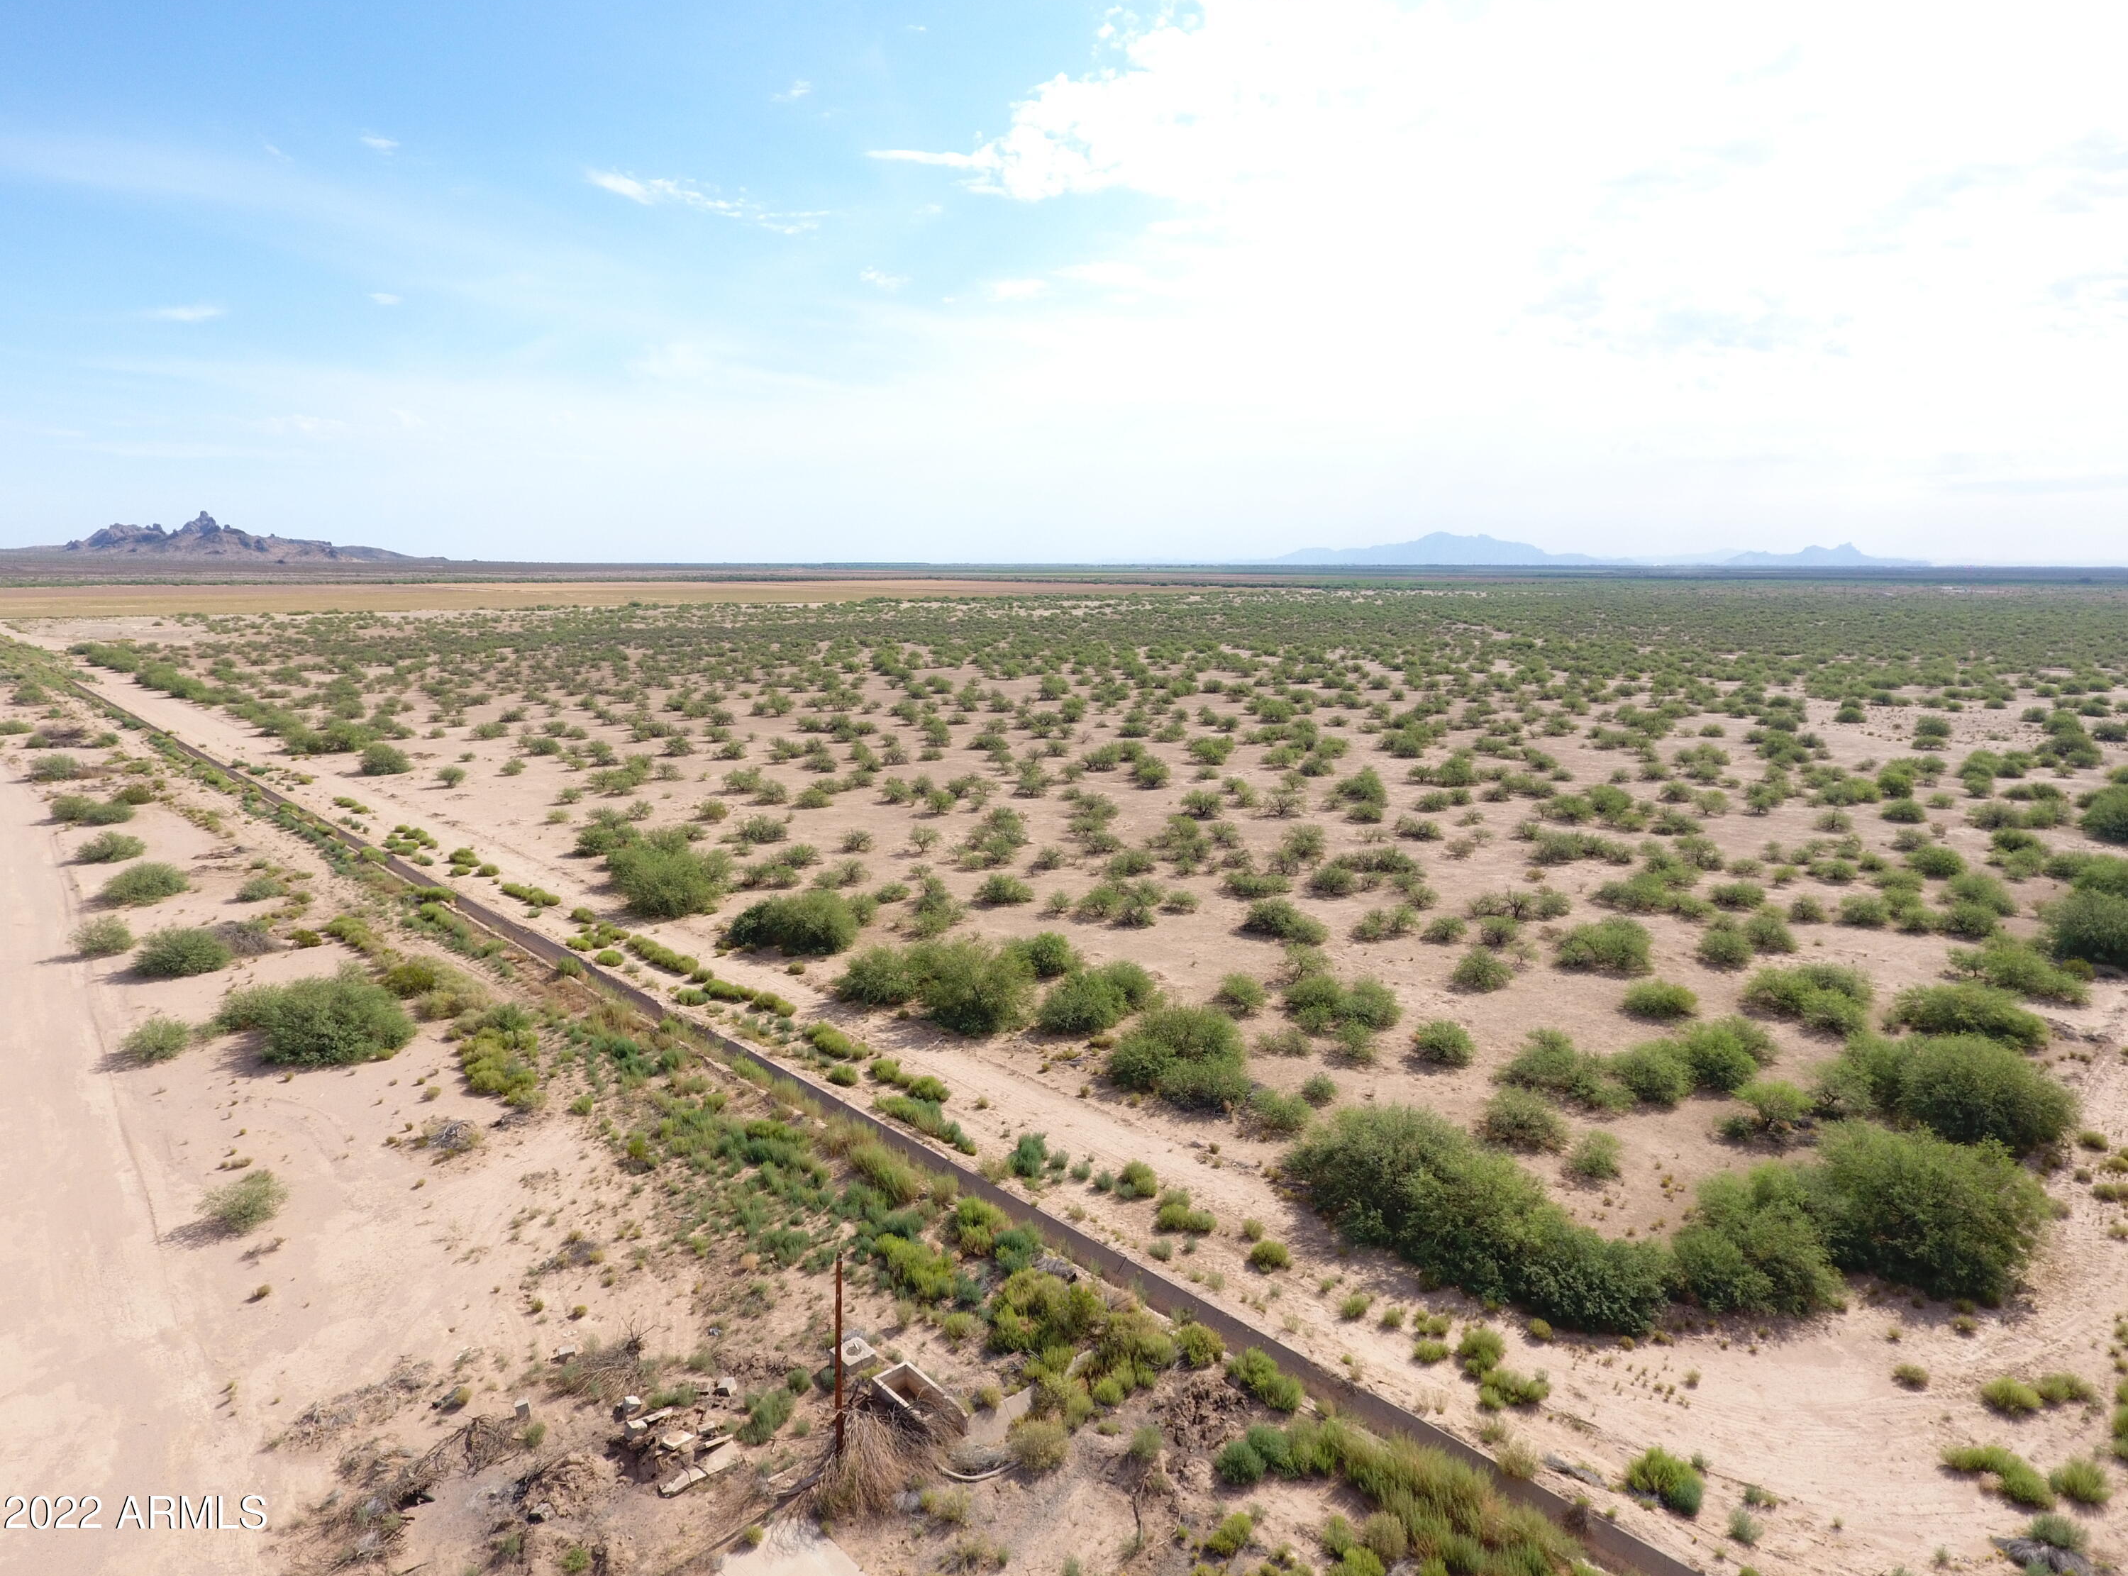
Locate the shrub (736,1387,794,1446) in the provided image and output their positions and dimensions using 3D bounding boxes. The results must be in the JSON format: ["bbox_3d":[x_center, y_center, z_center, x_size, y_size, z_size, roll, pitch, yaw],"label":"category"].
[{"bbox_3d":[-5.614,11.794,23.171,0.756,0.510,1.511,5,11,24],"label":"shrub"}]

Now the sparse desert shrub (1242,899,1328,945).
[{"bbox_3d":[11.021,6.572,61.659,4.541,1.937,2.725,7,13,34],"label":"sparse desert shrub"}]

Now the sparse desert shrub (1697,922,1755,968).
[{"bbox_3d":[27.020,6.332,50.138,2.033,1.743,1.728,6,12,29],"label":"sparse desert shrub"}]

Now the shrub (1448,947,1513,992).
[{"bbox_3d":[18.599,7.966,54.801,2.743,1.706,2.414,4,11,19],"label":"shrub"}]

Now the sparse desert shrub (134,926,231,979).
[{"bbox_3d":[-40.379,7.399,56.367,3.671,1.932,3.230,-7,13,-36],"label":"sparse desert shrub"}]

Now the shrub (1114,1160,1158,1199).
[{"bbox_3d":[1.871,10.071,31.804,1.117,0.846,1.061,1,10,4],"label":"shrub"}]

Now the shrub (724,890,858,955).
[{"bbox_3d":[-11.539,5.572,52.150,5.585,2.402,3.351,-2,11,-13],"label":"shrub"}]

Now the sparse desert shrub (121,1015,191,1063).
[{"bbox_3d":[-29.903,8.182,40.466,1.855,1.376,1.577,-8,13,-37],"label":"sparse desert shrub"}]

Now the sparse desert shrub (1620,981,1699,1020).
[{"bbox_3d":[21.627,7.612,44.628,2.507,1.172,1.880,5,11,27],"label":"sparse desert shrub"}]

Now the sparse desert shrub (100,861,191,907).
[{"bbox_3d":[-50.752,5.135,67.827,3.981,2.204,3.504,-8,13,-37],"label":"sparse desert shrub"}]

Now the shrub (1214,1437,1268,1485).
[{"bbox_3d":[3.649,13.809,25.333,1.086,0.735,0.869,2,11,9],"label":"shrub"}]

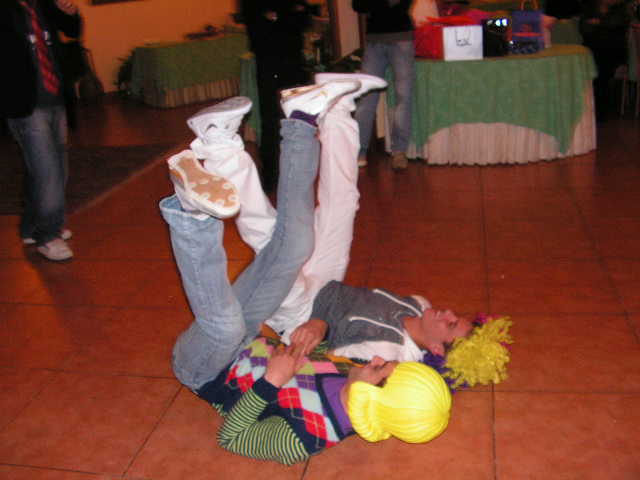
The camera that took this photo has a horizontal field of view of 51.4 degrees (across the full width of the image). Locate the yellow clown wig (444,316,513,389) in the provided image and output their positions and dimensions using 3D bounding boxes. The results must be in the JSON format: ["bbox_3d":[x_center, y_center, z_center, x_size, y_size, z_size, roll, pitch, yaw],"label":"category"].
[{"bbox_3d":[0.541,0.384,2.270,0.220,0.210,0.220,0,22,13],"label":"yellow clown wig"}]

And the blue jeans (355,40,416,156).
[{"bbox_3d":[0.491,-1.060,4.987,0.420,0.870,0.320,2,23,18],"label":"blue jeans"}]

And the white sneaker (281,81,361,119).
[{"bbox_3d":[-0.002,-0.430,2.021,0.270,0.108,0.100,1,22,28],"label":"white sneaker"}]

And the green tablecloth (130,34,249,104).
[{"bbox_3d":[-1.506,-2.259,8.753,1.500,0.700,0.900,-8,22,-6],"label":"green tablecloth"}]

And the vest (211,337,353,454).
[{"bbox_3d":[-0.131,0.495,2.159,0.480,0.220,0.400,9,26,32],"label":"vest"}]

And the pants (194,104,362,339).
[{"bbox_3d":[-0.111,0.010,2.420,0.550,0.910,0.450,2,23,18],"label":"pants"}]

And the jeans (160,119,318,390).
[{"bbox_3d":[-0.247,0.119,2.151,0.520,0.950,0.490,5,24,26],"label":"jeans"}]

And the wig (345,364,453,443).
[{"bbox_3d":[0.246,0.496,2.031,0.305,0.250,0.235,5,-20,26],"label":"wig"}]

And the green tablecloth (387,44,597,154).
[{"bbox_3d":[1.296,-1.083,5.086,1.540,0.730,0.950,1,22,16],"label":"green tablecloth"}]

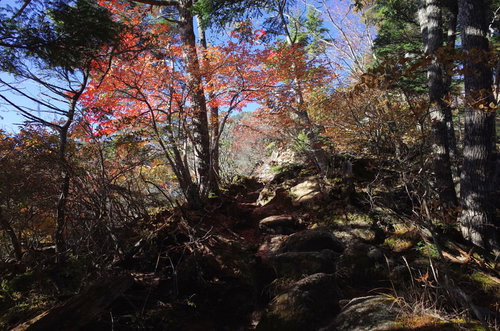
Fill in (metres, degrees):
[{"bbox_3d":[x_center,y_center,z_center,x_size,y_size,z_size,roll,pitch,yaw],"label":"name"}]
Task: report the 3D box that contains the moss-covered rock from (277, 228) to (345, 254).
[{"bbox_3d":[0.730,0.945,4.700,0.820,0.340,0.620,0,-2,0],"label":"moss-covered rock"}]

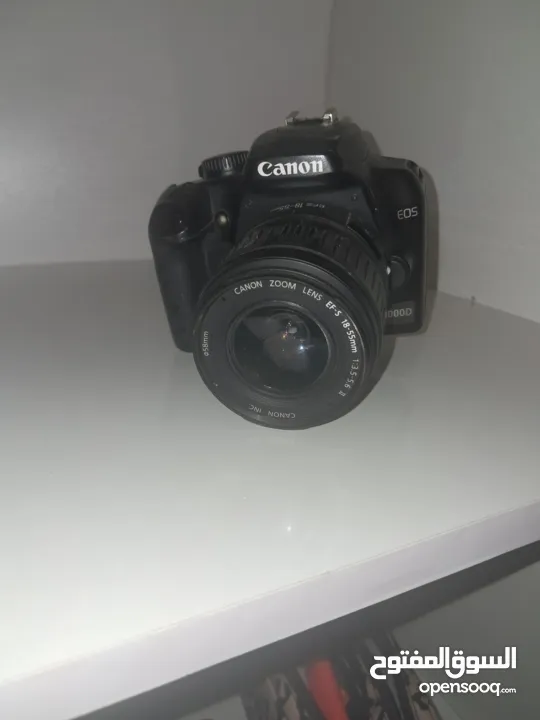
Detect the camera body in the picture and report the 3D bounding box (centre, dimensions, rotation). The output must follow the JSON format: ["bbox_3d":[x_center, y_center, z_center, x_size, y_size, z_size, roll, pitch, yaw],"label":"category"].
[{"bbox_3d":[0.009,-0.059,0.265,0.126,0.098,0.064,0,32,11],"label":"camera body"}]

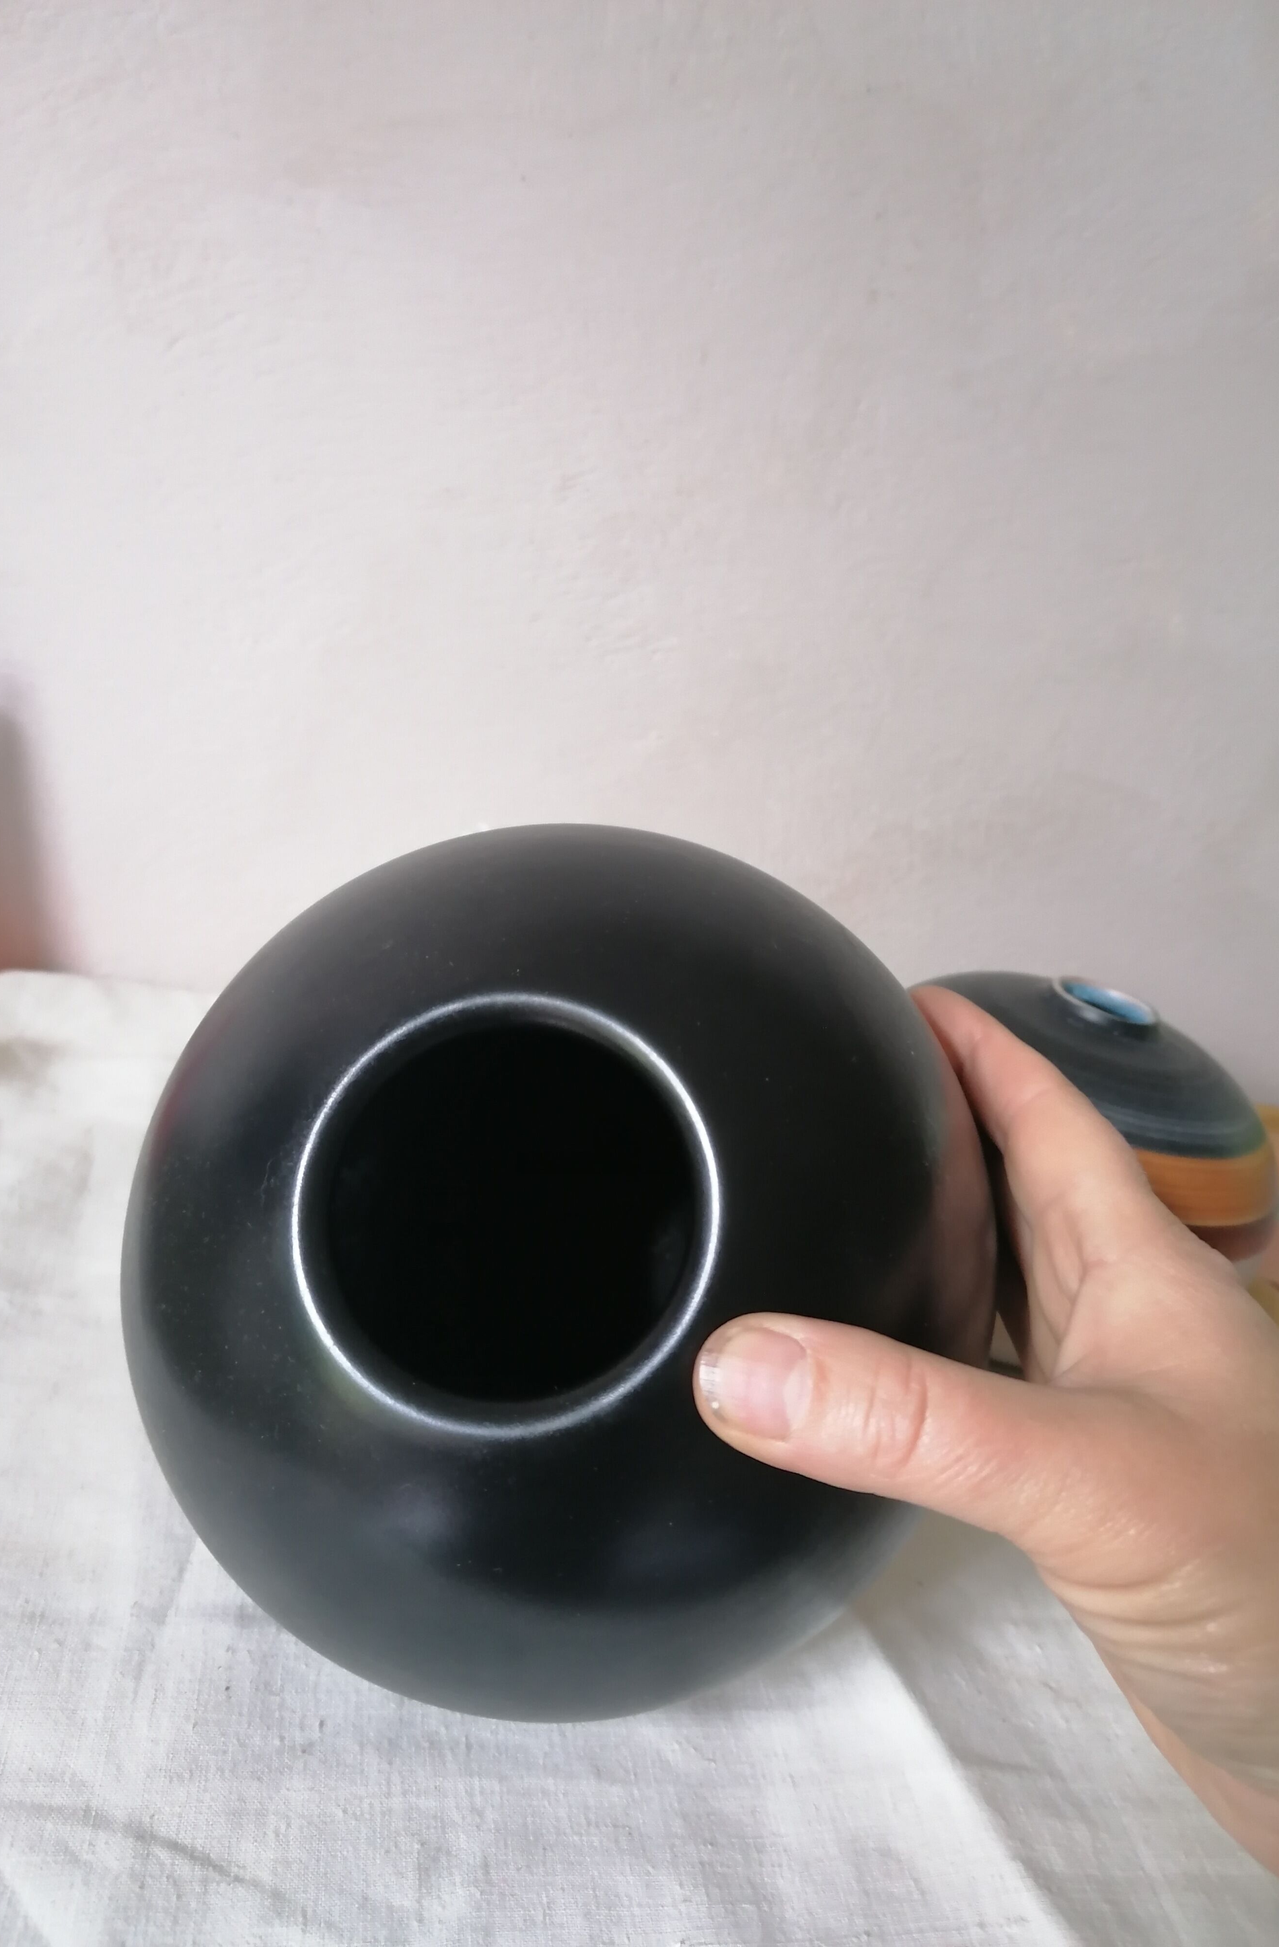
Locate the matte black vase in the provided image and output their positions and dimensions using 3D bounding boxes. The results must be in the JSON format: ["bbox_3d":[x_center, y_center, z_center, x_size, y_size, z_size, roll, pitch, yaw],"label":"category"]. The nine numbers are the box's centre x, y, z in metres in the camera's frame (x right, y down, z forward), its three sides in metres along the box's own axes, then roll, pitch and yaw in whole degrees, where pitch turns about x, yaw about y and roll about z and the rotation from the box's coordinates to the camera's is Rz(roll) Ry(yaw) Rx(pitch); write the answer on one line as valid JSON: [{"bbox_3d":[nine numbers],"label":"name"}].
[{"bbox_3d":[-0.013,0.050,0.276,0.154,0.154,0.139,0,-15,7],"label":"matte black vase"}]

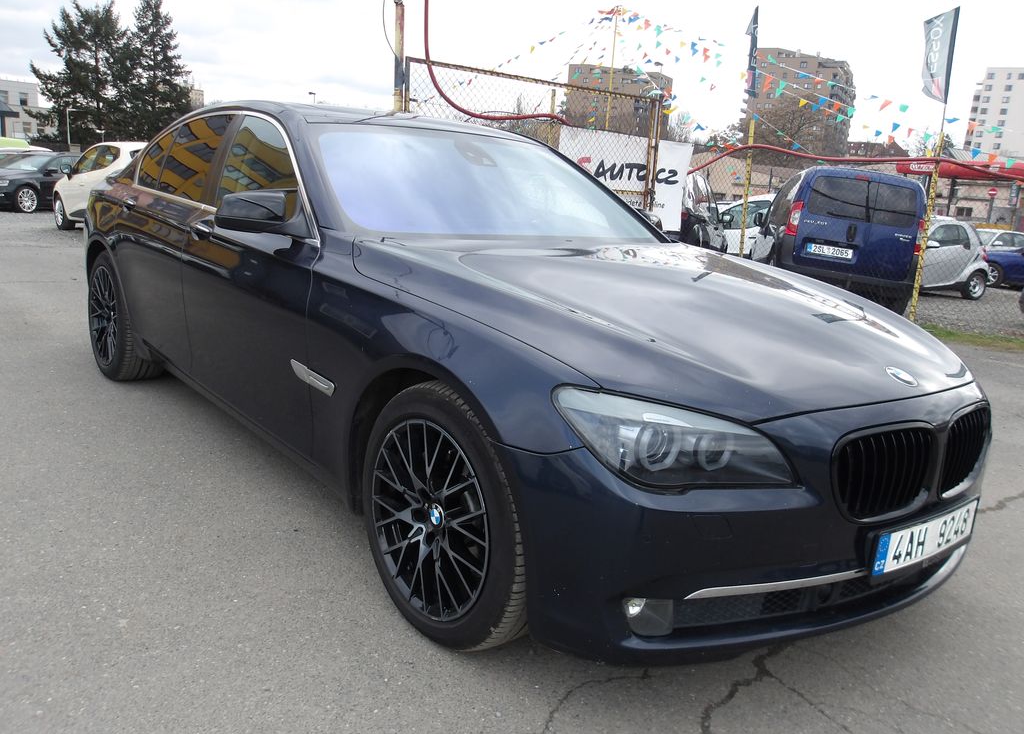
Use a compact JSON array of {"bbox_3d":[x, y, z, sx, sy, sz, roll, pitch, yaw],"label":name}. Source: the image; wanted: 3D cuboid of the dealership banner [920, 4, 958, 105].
[{"bbox_3d":[4.592,-3.345,8.549,0.420,0.987,0.080,8,13,18],"label":"dealership banner"}]

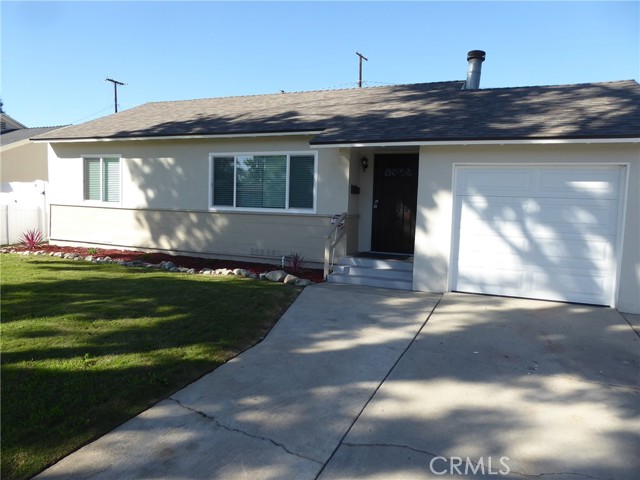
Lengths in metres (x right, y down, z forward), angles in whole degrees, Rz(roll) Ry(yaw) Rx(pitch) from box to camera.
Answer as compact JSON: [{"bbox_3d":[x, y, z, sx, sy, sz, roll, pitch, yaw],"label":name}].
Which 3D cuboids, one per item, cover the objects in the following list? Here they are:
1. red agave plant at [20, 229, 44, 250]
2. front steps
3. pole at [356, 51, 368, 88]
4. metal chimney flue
[{"bbox_3d":[-7.393,-0.018,11.856,0.540,0.550,0.540,4,5,21],"label":"red agave plant"},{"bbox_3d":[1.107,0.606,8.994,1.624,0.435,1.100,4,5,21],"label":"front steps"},{"bbox_3d":[2.914,-7.734,35.496,0.300,12.566,2.200,4,5,21],"label":"pole"},{"bbox_3d":[3.659,-3.937,10.819,0.420,1.000,0.420,4,5,21],"label":"metal chimney flue"}]

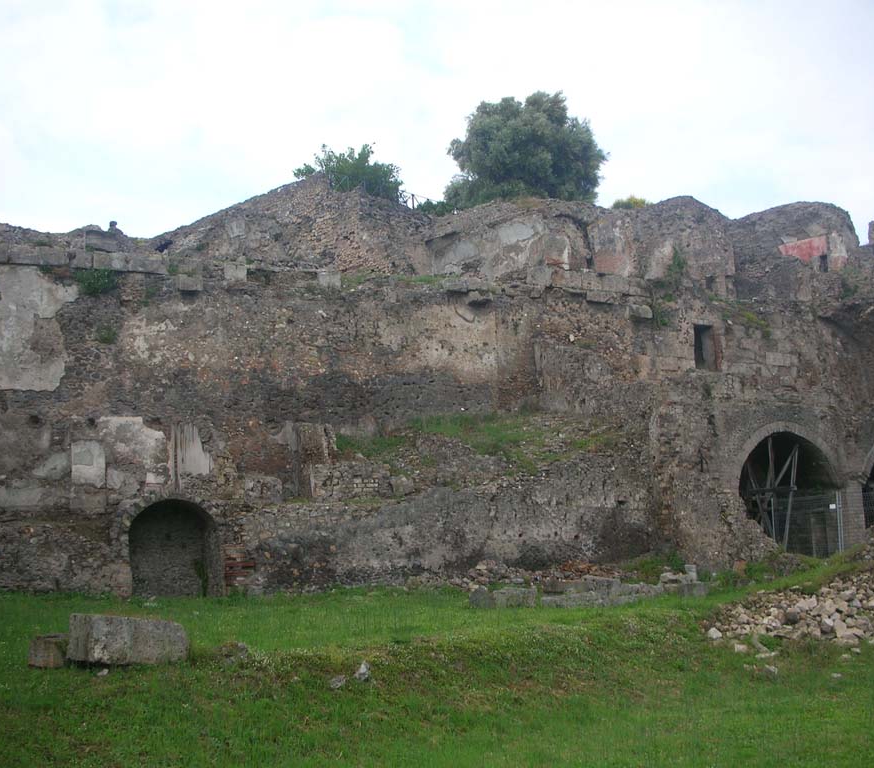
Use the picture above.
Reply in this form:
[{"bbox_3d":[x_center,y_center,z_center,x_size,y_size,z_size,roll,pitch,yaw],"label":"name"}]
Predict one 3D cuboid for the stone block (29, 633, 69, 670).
[{"bbox_3d":[-4.627,3.178,12.300,0.390,0.400,0.420,-1,-9,0],"label":"stone block"}]

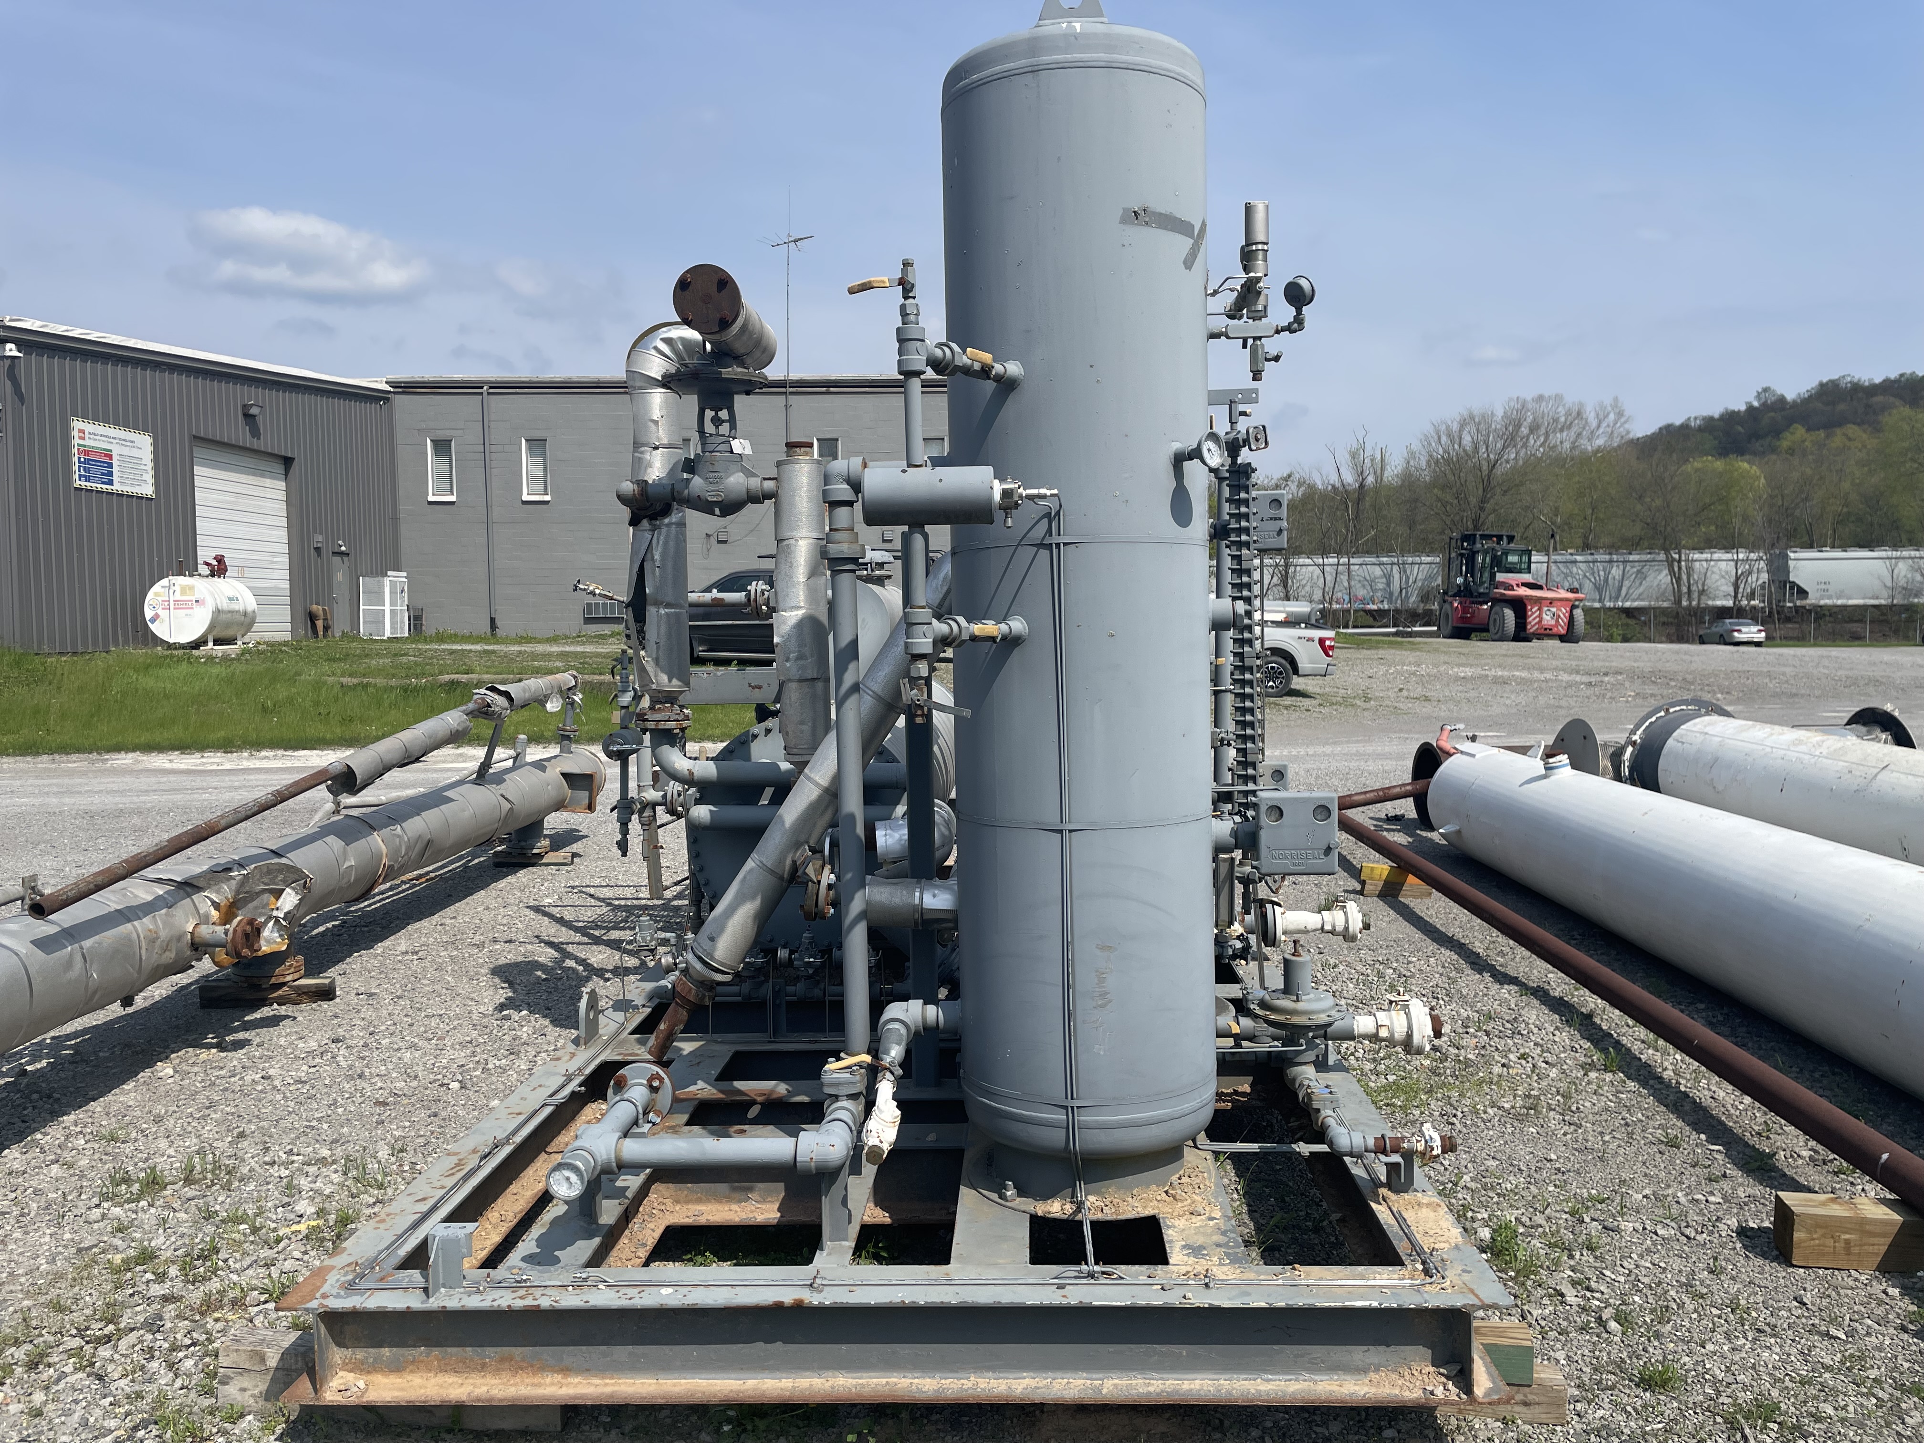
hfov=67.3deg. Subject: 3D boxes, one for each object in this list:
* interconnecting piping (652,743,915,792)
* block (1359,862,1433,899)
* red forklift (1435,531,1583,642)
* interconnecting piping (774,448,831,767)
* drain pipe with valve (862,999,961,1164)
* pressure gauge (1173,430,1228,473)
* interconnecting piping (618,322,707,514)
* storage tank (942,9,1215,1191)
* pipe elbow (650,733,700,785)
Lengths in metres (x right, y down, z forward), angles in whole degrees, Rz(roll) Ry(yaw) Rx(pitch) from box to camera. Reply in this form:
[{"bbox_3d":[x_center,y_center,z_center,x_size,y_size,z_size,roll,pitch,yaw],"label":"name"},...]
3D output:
[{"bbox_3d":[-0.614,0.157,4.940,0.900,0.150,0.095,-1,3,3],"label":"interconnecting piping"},{"bbox_3d":[2.499,0.917,8.300,0.400,0.185,0.090,0,4,12],"label":"block"},{"bbox_3d":[19.094,-4.649,50.500,2.950,3.750,5.900,-1,4,-4],"label":"red forklift"},{"bbox_3d":[-0.528,-0.377,4.770,0.178,1.070,0.178,-1,3,3],"label":"interconnecting piping"},{"bbox_3d":[-0.115,0.753,3.152,0.197,0.121,0.837,-1,3,3],"label":"drain pipe with valve"},{"bbox_3d":[0.514,-0.590,3.146,0.085,0.085,0.115,-4,5,-42],"label":"pressure gauge"},{"bbox_3d":[-1.012,-1.025,4.890,0.290,0.650,0.190,-1,3,3],"label":"interconnecting piping"},{"bbox_3d":[0.282,-0.257,3.435,0.615,2.670,0.615,-1,3,3],"label":"storage tank"},{"bbox_3d":[-0.985,0.129,4.960,0.168,0.178,0.092,-1,3,3],"label":"pipe elbow"}]

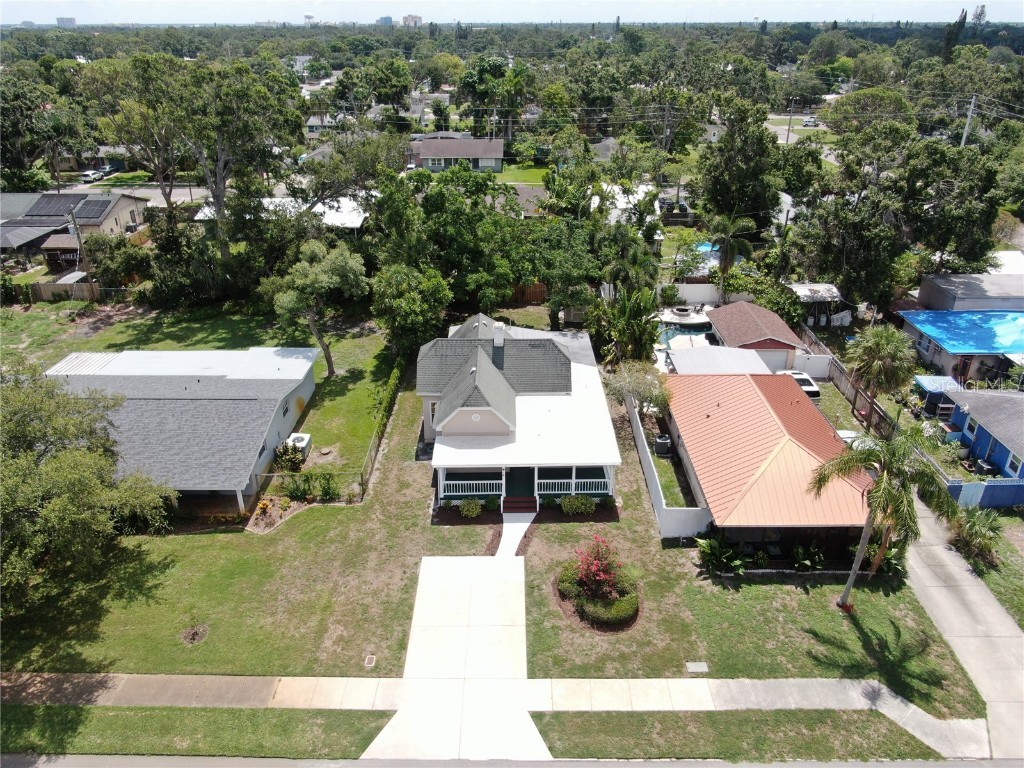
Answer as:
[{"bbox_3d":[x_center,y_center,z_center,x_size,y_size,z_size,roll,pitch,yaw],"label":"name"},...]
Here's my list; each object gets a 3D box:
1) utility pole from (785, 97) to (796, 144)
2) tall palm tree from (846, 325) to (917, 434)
[{"bbox_3d":[52.911,-48.532,135.177,0.400,10.400,0.400,0,27,0],"label":"utility pole"},{"bbox_3d":[22.589,-0.122,43.939,4.200,7.300,4.200,0,27,0],"label":"tall palm tree"}]

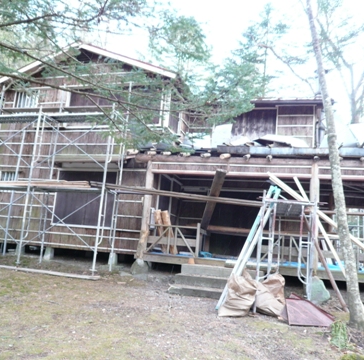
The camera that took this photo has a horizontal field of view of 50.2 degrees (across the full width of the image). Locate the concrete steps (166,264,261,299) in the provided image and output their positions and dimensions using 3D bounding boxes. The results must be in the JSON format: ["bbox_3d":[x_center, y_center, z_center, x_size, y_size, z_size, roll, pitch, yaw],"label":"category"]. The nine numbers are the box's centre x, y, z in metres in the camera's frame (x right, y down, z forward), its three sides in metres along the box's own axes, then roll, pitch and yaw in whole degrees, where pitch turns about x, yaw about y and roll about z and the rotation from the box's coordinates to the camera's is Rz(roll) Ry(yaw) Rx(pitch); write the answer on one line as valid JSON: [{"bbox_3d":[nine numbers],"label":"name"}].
[{"bbox_3d":[0.729,1.989,7.573,1.680,0.500,1.100,2,-10,16],"label":"concrete steps"}]

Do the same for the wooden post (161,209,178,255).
[{"bbox_3d":[-0.300,1.304,9.650,0.170,1.106,0.170,-16,-14,12],"label":"wooden post"}]

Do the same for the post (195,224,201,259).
[{"bbox_3d":[0.349,1.317,8.470,0.090,0.746,0.090,2,-10,16],"label":"post"}]

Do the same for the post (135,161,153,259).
[{"bbox_3d":[-0.856,0.666,8.923,0.180,2.240,0.180,3,-10,16],"label":"post"}]

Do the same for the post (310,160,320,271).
[{"bbox_3d":[2.726,0.760,7.929,0.190,2.289,0.190,2,-10,16],"label":"post"}]

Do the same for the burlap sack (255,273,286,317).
[{"bbox_3d":[1.447,1.865,6.326,0.530,0.700,0.450,2,-10,16],"label":"burlap sack"}]

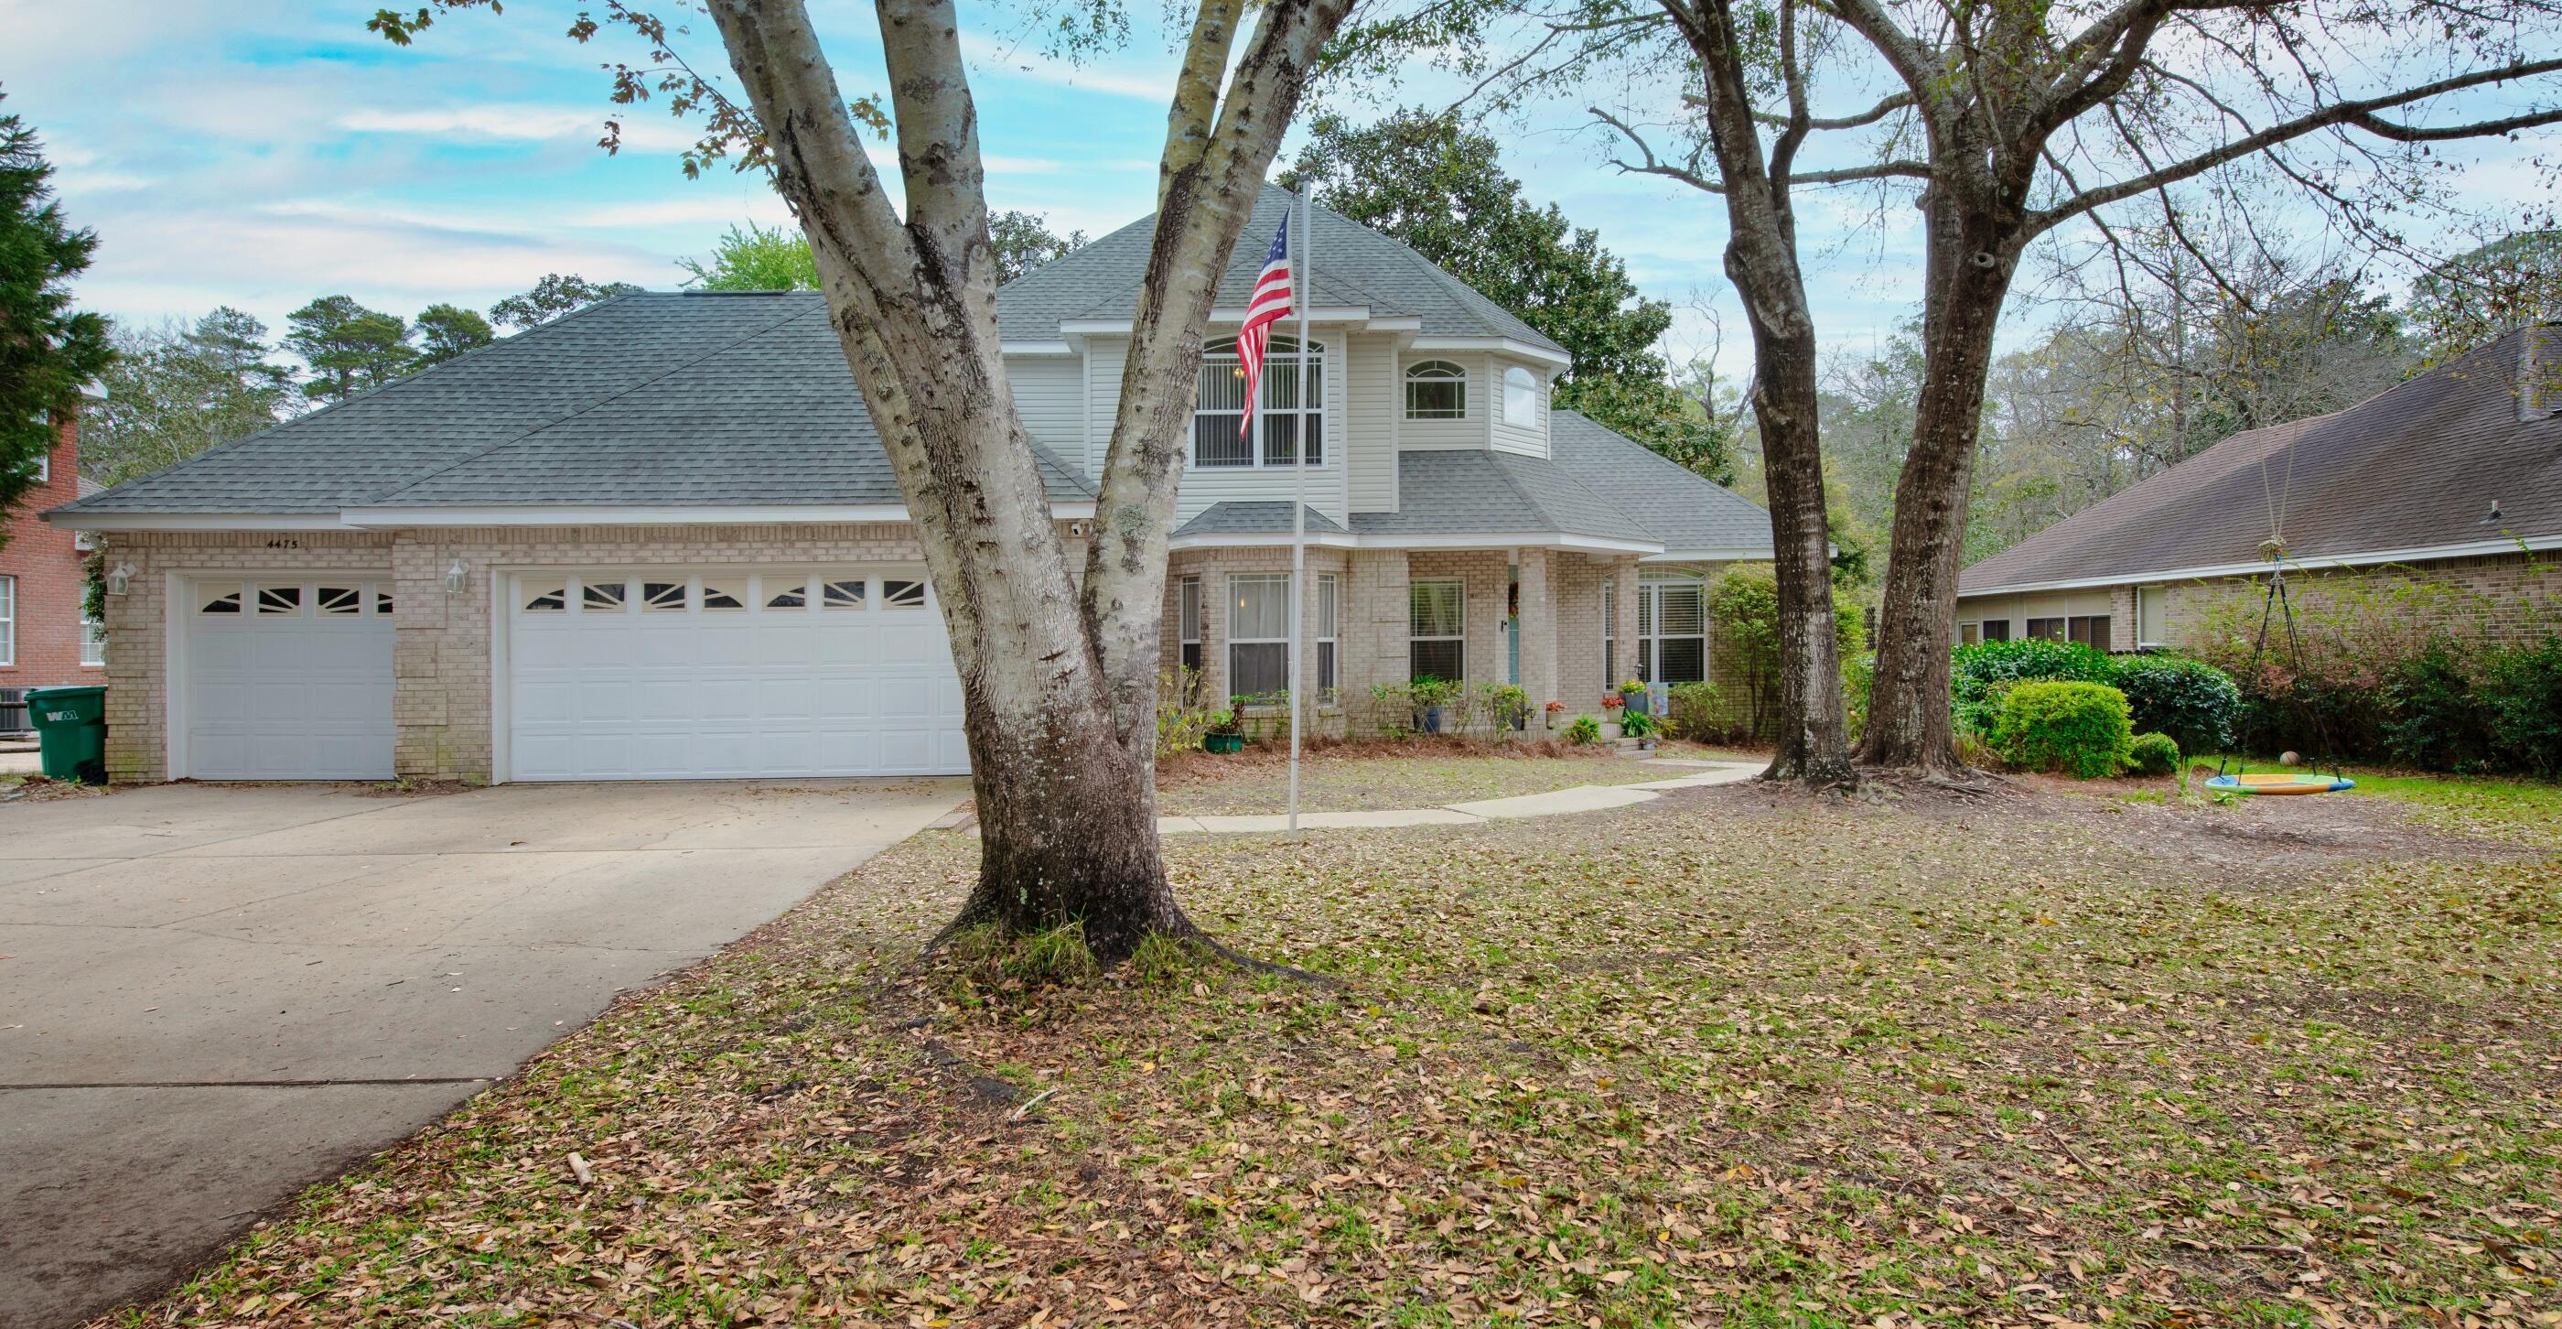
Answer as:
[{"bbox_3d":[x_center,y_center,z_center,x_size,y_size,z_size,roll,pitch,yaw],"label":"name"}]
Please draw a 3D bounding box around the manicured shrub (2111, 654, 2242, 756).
[{"bbox_3d":[11.700,0.510,17.600,1.750,1.280,1.600,0,1,0],"label":"manicured shrub"}]

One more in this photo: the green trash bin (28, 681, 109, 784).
[{"bbox_3d":[-12.500,0.730,14.300,0.880,1.030,0.680,0,1,-10],"label":"green trash bin"}]

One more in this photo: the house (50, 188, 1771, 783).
[{"bbox_3d":[-1.850,-3.700,20.800,20.200,9.700,15.500,0,1,0],"label":"house"}]

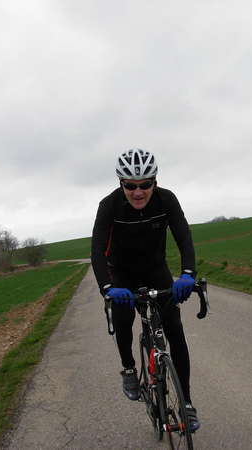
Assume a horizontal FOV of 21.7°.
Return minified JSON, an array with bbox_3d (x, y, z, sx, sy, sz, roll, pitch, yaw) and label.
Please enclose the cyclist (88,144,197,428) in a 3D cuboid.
[{"bbox_3d":[0.090,0.375,3.360,0.500,1.480,0.850,-7,-3,-5],"label":"cyclist"}]

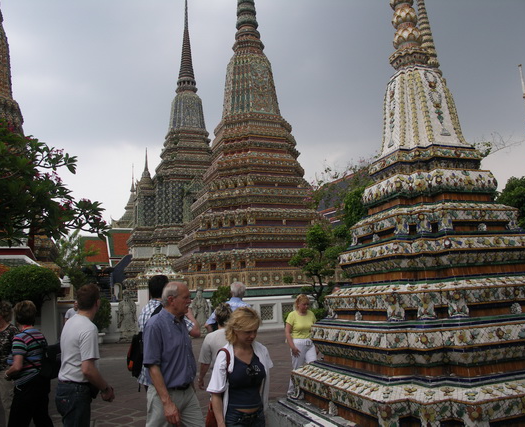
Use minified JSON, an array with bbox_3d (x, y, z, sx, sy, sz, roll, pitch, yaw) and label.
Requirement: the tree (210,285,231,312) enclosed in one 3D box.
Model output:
[{"bbox_3d":[-1.716,3.974,19.941,1.150,1.774,1.100,-1,-11,-14],"label":"tree"}]

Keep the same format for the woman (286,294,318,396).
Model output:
[{"bbox_3d":[0.622,2.144,7.554,0.500,1.604,0.420,-1,-11,-17],"label":"woman"}]

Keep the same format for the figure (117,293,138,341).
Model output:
[{"bbox_3d":[-6.079,4.736,20.729,0.950,2.136,0.750,-1,-11,-14],"label":"figure"}]

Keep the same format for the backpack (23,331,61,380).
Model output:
[{"bbox_3d":[-1.823,1.208,3.848,0.300,0.369,0.180,5,-14,-40],"label":"backpack"}]

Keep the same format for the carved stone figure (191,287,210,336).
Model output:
[{"bbox_3d":[-2.871,4.561,21.324,0.950,2.270,0.750,-1,-11,-14],"label":"carved stone figure"}]

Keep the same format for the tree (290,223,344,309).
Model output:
[{"bbox_3d":[2.247,2.417,18.951,2.200,3.954,2.000,-1,-11,-14],"label":"tree"}]

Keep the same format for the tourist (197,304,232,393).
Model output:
[{"bbox_3d":[-0.405,1.661,4.432,0.500,1.566,0.360,-5,-10,6],"label":"tourist"}]

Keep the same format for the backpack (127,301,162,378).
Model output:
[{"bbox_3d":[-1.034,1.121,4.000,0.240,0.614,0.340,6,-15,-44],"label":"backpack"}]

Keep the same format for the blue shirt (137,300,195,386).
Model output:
[{"bbox_3d":[-0.855,1.155,4.101,0.520,0.756,0.360,-10,-12,29],"label":"blue shirt"}]

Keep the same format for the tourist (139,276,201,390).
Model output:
[{"bbox_3d":[-0.808,1.473,4.021,0.560,1.840,0.420,-10,-12,29],"label":"tourist"}]

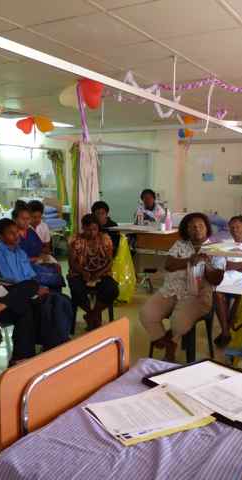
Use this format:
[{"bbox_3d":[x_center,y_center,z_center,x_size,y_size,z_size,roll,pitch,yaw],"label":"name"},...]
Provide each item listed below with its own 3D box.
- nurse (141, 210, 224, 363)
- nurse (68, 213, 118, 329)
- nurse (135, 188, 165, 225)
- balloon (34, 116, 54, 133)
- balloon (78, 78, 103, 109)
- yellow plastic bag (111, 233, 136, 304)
[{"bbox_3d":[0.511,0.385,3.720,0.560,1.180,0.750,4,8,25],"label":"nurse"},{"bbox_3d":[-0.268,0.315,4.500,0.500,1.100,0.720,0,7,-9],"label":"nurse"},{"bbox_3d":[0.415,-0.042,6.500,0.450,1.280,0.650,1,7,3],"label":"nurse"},{"bbox_3d":[-1.116,-1.674,6.700,0.290,0.250,0.250,1,7,0],"label":"balloon"},{"bbox_3d":[-0.269,-1.324,4.150,0.240,0.280,0.240,1,7,0],"label":"balloon"},{"bbox_3d":[0.012,0.355,5.750,0.340,0.820,0.320,1,7,0],"label":"yellow plastic bag"}]

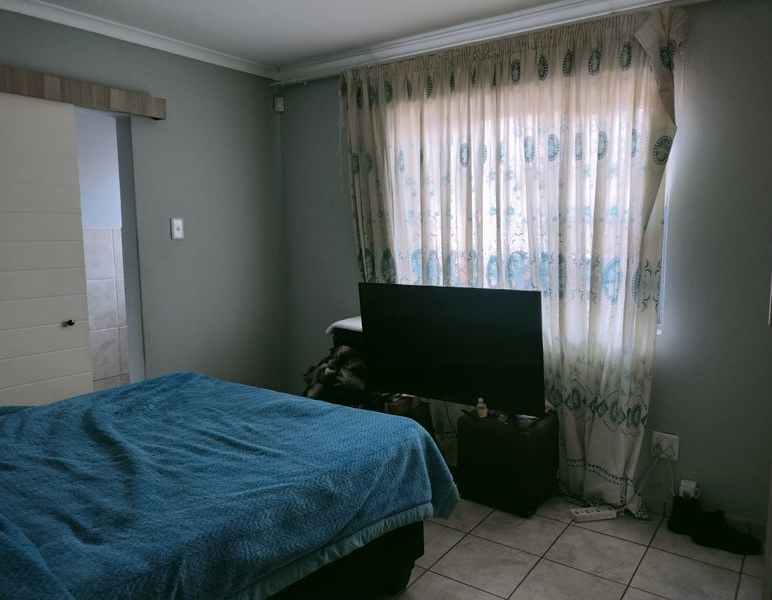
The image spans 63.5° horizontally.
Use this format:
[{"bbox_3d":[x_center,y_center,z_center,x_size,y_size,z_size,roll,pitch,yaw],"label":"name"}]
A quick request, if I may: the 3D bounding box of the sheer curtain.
[{"bbox_3d":[0.528,-0.139,3.342,1.870,2.280,0.140,4,8,35],"label":"sheer curtain"}]

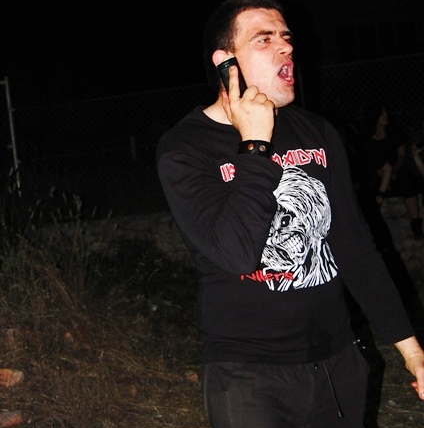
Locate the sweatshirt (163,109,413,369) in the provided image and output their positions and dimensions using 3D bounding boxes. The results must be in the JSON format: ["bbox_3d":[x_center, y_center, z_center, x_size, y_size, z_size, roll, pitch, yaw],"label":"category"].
[{"bbox_3d":[0.182,0.036,1.810,0.580,0.570,0.350,-8,5,-25],"label":"sweatshirt"}]

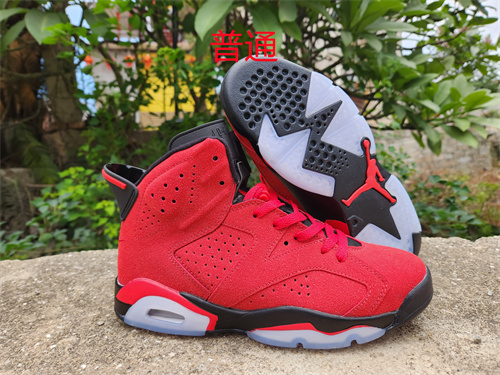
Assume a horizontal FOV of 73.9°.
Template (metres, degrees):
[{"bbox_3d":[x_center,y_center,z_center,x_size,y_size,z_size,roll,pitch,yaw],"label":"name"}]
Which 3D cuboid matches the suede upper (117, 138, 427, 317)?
[{"bbox_3d":[0.014,0.026,0.310,0.280,0.150,0.102,0,9,5],"label":"suede upper"}]

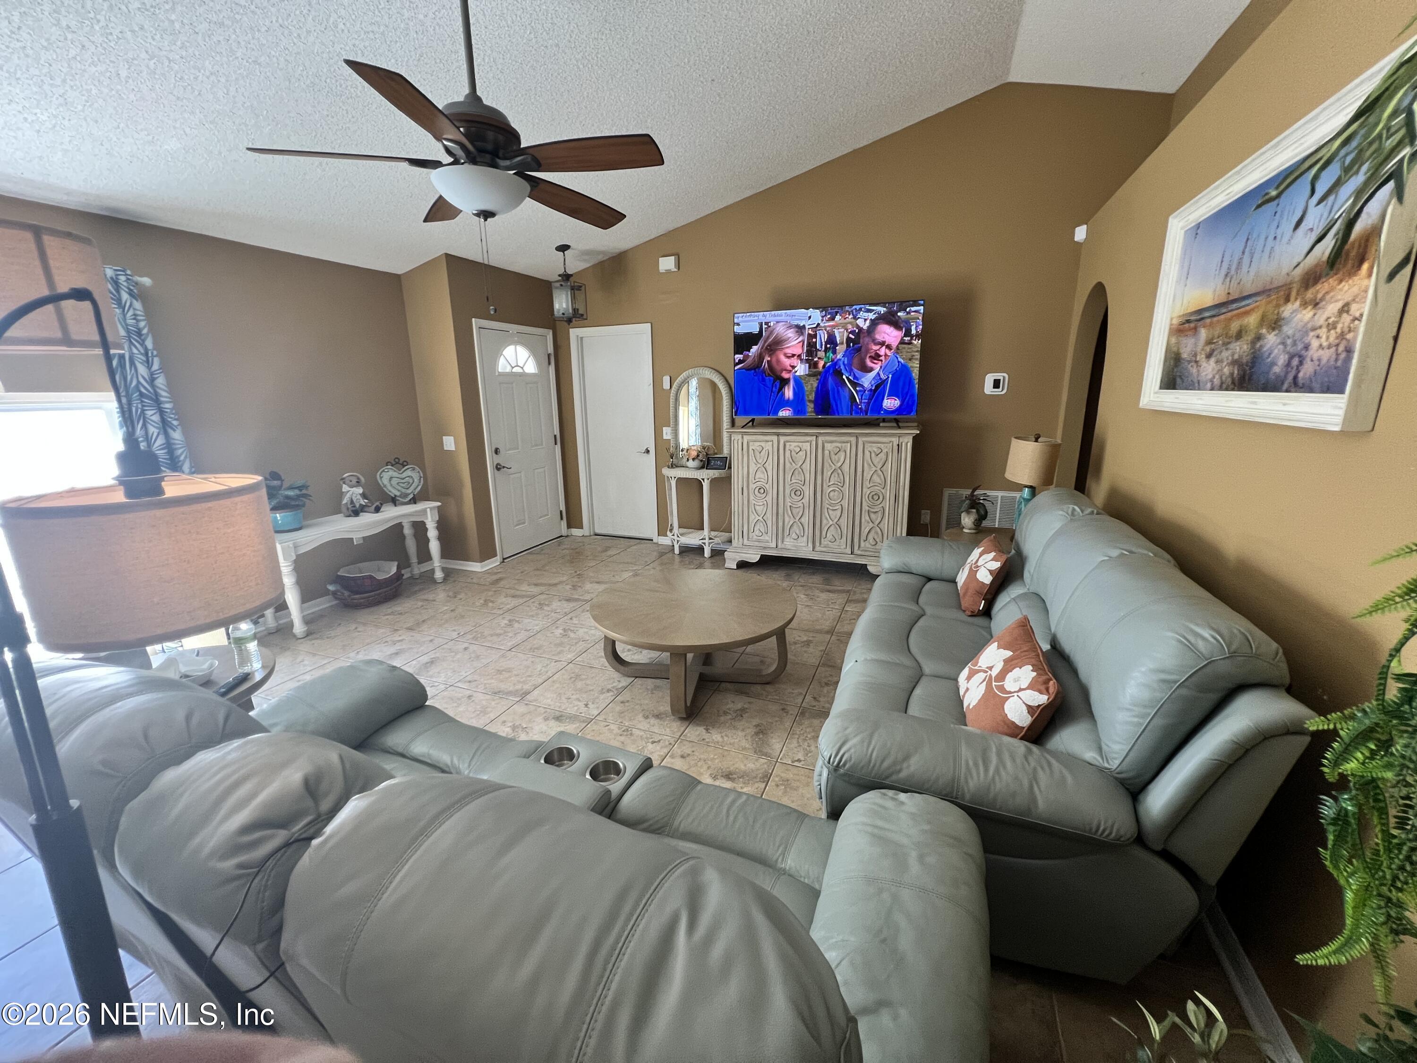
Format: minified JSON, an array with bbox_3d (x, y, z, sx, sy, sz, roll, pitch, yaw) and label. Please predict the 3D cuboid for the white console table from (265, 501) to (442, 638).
[{"bbox_3d":[-2.523,0.222,3.811,0.380,0.640,1.220,5,15,21],"label":"white console table"}]

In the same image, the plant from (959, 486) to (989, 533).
[{"bbox_3d":[1.749,-0.147,3.483,0.180,0.300,0.190,4,14,22],"label":"plant"}]

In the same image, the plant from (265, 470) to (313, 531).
[{"bbox_3d":[-2.599,-0.186,3.232,0.280,0.360,0.290,4,14,22],"label":"plant"}]

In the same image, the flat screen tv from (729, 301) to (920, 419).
[{"bbox_3d":[0.893,-1.310,4.164,1.440,0.840,0.090,5,15,21],"label":"flat screen tv"}]

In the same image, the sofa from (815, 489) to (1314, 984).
[{"bbox_3d":[1.119,0.365,2.175,0.960,0.900,2.250,4,14,22],"label":"sofa"}]

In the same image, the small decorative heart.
[{"bbox_3d":[-2.407,-0.381,4.186,0.310,0.355,0.120,-9,16,-32],"label":"small decorative heart"}]

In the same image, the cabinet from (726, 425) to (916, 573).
[{"bbox_3d":[0.916,-0.244,4.411,1.475,1.182,0.460,5,15,21],"label":"cabinet"}]

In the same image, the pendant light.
[{"bbox_3d":[-1.212,-2.095,4.568,0.210,0.640,0.210,5,15,21],"label":"pendant light"}]

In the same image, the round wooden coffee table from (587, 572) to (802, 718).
[{"bbox_3d":[-0.063,0.535,2.625,0.990,0.405,0.990,-1,13,0],"label":"round wooden coffee table"}]

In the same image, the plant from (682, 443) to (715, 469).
[{"bbox_3d":[-0.084,-0.691,4.891,0.260,0.230,0.220,5,15,21],"label":"plant"}]

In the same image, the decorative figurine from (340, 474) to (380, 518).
[{"bbox_3d":[-2.454,-0.258,3.709,0.210,0.285,0.190,4,14,22],"label":"decorative figurine"}]

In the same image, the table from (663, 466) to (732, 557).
[{"bbox_3d":[-0.105,-0.191,5.039,0.690,0.810,0.350,5,15,21],"label":"table"}]

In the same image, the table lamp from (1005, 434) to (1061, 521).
[{"bbox_3d":[2.007,-0.289,3.332,0.280,0.635,0.280,4,14,22],"label":"table lamp"}]

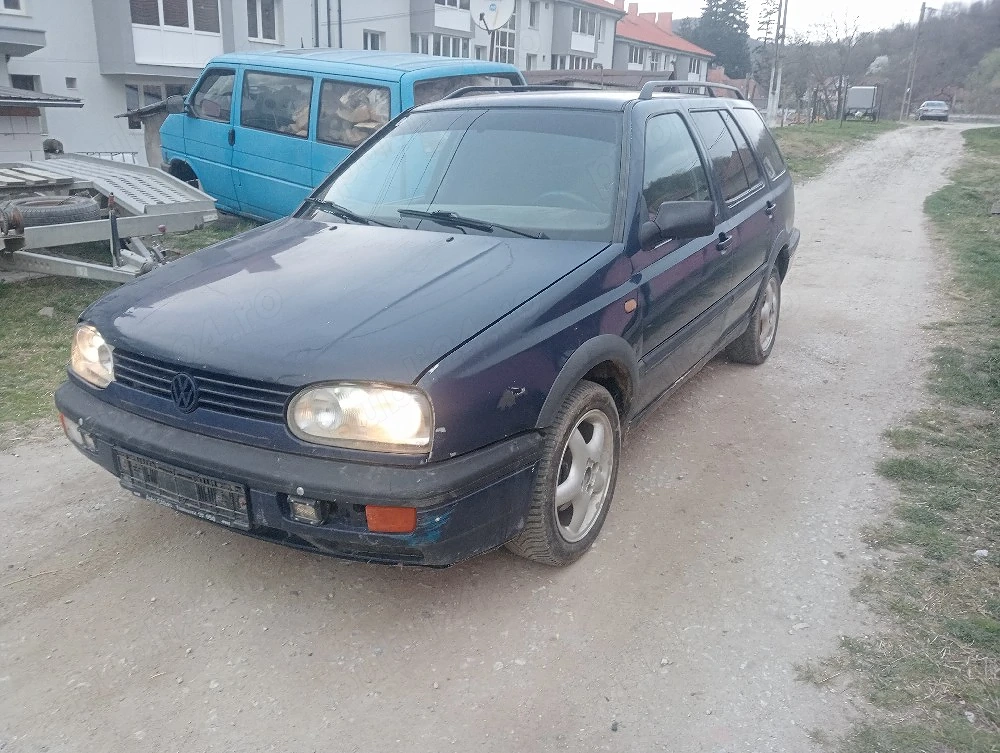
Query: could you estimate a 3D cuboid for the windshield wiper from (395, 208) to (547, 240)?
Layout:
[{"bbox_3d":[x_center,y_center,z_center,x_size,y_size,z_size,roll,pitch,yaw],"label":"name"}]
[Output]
[{"bbox_3d":[-0.115,-0.527,2.780,0.660,0.055,0.080,17,24,32],"label":"windshield wiper"}]

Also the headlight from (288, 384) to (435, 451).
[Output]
[{"bbox_3d":[-0.343,0.092,1.985,0.365,0.165,0.150,7,20,22],"label":"headlight"}]

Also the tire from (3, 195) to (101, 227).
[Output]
[{"bbox_3d":[-3.239,-1.184,5.850,0.610,0.180,0.610,13,22,28],"label":"tire"}]

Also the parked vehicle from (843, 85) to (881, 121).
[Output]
[{"bbox_3d":[24.546,-18.537,55.000,2.000,2.250,3.500,8,18,22],"label":"parked vehicle"}]

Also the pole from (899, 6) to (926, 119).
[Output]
[{"bbox_3d":[31.689,-24.188,62.000,0.500,8.500,0.400,9,19,24],"label":"pole"}]

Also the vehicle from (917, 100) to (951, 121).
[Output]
[{"bbox_3d":[33.449,-20.486,62.500,1.720,1.420,4.450,8,19,18],"label":"vehicle"}]

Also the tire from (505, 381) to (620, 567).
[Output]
[{"bbox_3d":[0.178,0.286,2.513,0.200,0.580,0.580,11,20,29],"label":"tire"}]

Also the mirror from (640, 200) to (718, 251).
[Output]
[{"bbox_3d":[0.624,-0.535,2.805,0.215,0.145,0.160,10,21,29],"label":"mirror"}]

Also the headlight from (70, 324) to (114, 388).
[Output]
[{"bbox_3d":[-1.252,-0.069,2.497,0.365,0.165,0.150,13,22,36],"label":"headlight"}]

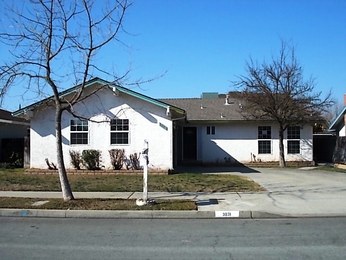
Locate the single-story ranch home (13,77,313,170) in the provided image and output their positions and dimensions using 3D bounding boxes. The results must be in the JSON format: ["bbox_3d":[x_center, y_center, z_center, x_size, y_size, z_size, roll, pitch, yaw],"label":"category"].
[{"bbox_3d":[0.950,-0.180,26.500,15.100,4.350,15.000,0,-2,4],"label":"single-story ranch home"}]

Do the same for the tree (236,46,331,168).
[{"bbox_3d":[6.030,-1.380,23.800,5.200,6.750,5.000,0,-2,4],"label":"tree"}]

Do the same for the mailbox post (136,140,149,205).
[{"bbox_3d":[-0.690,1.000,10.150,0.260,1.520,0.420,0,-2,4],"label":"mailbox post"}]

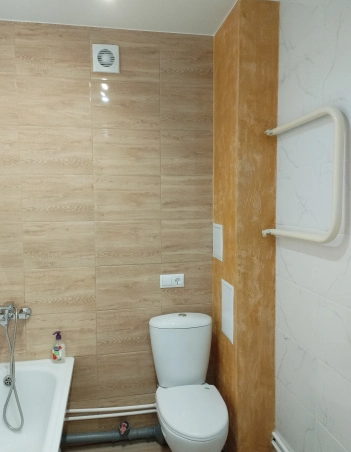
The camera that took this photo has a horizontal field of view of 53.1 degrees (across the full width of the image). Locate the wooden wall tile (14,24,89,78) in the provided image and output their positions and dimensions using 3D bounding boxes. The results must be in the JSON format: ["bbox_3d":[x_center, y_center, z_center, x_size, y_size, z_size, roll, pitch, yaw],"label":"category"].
[{"bbox_3d":[-0.685,-0.980,1.981,0.402,0.288,0.009,-1,4,-12],"label":"wooden wall tile"}]

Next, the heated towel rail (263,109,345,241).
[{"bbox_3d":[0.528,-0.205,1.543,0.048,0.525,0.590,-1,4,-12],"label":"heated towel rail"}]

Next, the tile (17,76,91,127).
[{"bbox_3d":[-0.687,-0.708,2.014,0.401,0.273,0.015,-1,4,-10],"label":"tile"}]

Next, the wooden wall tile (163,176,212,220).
[{"bbox_3d":[0.075,-0.174,2.194,0.335,0.272,0.009,-1,4,-12],"label":"wooden wall tile"}]

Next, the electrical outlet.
[{"bbox_3d":[-0.017,0.349,2.198,0.153,0.081,0.014,-1,4,-12],"label":"electrical outlet"}]

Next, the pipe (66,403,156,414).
[{"bbox_3d":[-0.382,1.114,2.148,0.547,0.025,0.025,1,4,-10],"label":"pipe"}]

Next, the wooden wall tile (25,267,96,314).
[{"bbox_3d":[-0.681,0.389,2.099,0.401,0.273,0.015,-1,4,-10],"label":"wooden wall tile"}]

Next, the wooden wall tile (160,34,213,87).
[{"bbox_3d":[0.069,-0.996,2.138,0.335,0.290,0.009,-1,4,-12],"label":"wooden wall tile"}]

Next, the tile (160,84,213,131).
[{"bbox_3d":[0.070,-0.723,2.154,0.329,0.273,0.015,-1,4,-10],"label":"tile"}]

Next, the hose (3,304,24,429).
[{"bbox_3d":[-0.870,0.769,1.890,0.105,0.650,0.105,-1,4,-12],"label":"hose"}]

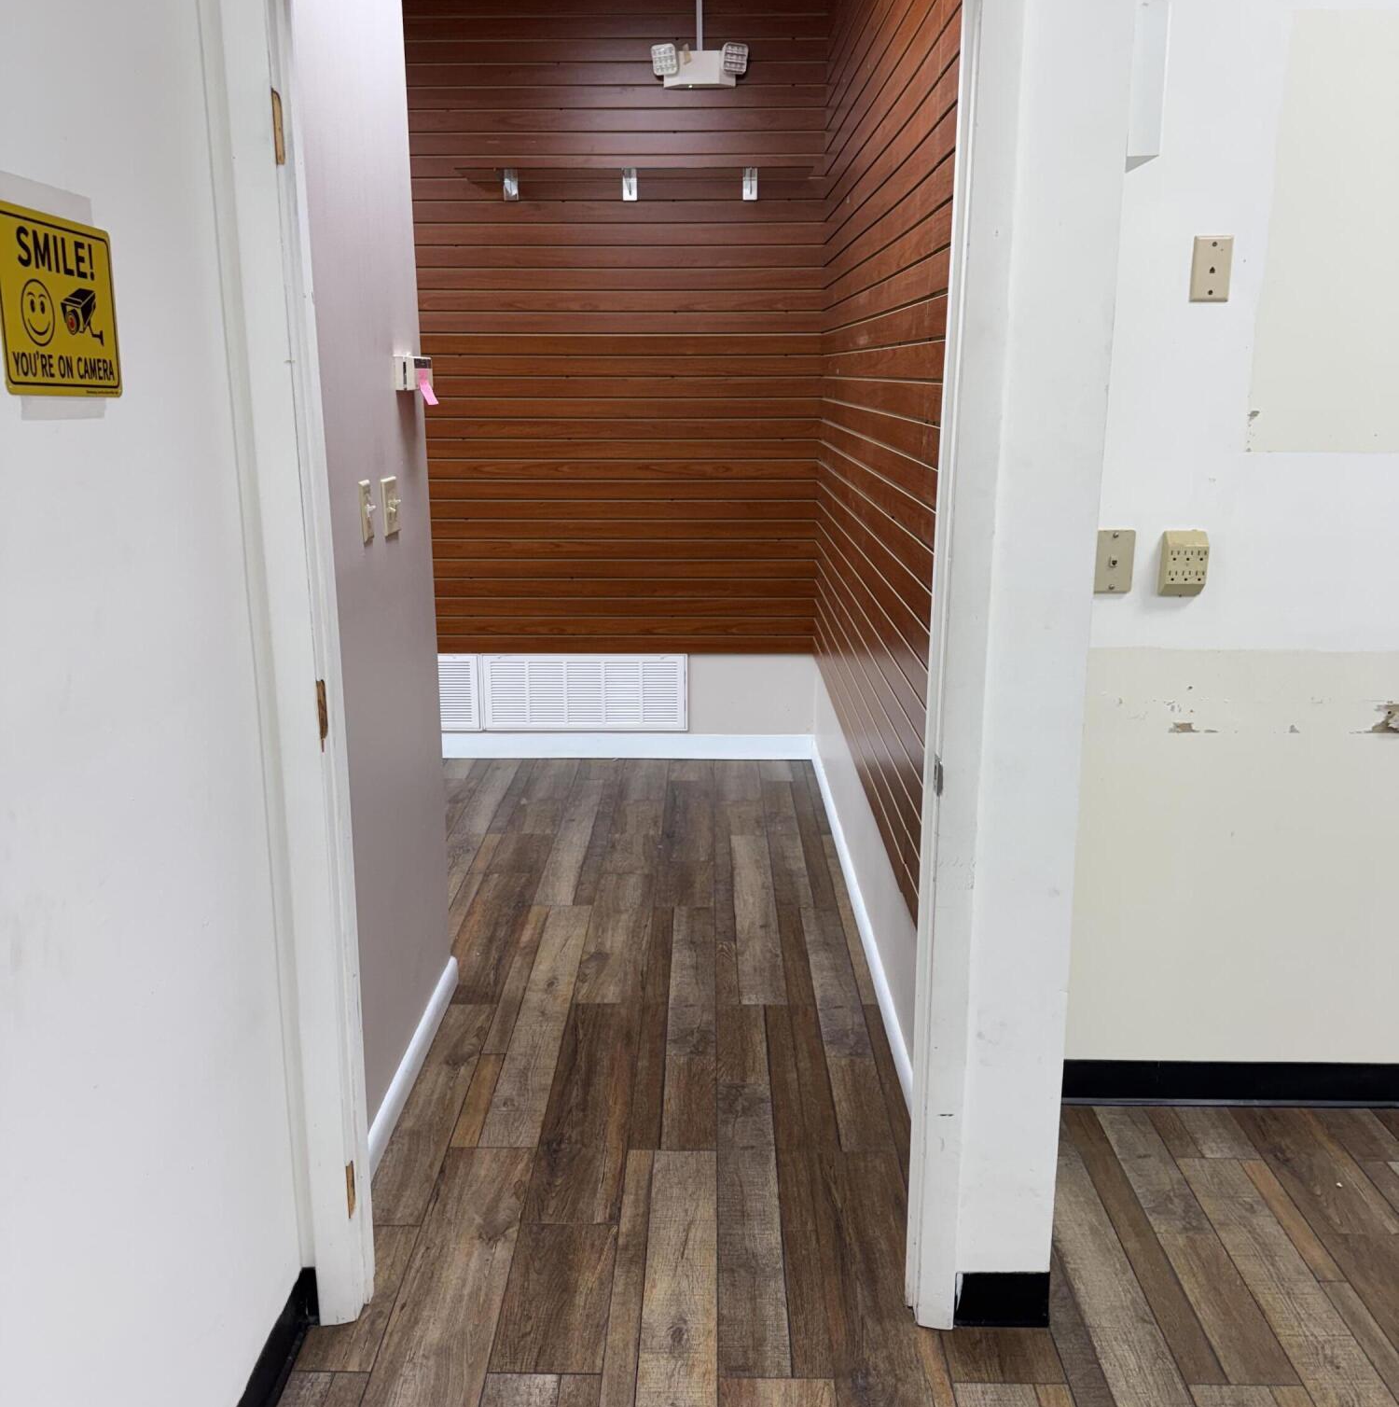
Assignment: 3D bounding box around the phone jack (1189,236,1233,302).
[{"bbox_3d":[0.933,-0.789,2.351,0.070,0.114,0.010,0,14,1],"label":"phone jack"}]

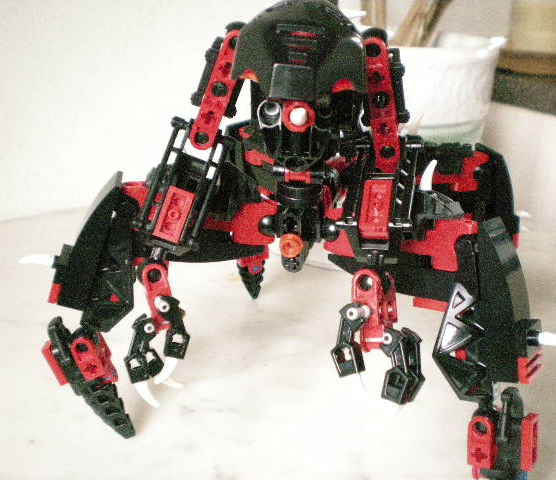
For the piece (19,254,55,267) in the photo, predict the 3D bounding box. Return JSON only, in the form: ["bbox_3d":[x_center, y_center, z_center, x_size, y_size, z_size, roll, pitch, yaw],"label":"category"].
[{"bbox_3d":[-0.085,0.007,0.246,0.013,0.005,0.004,-6,17,15],"label":"piece"}]

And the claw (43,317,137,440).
[{"bbox_3d":[-0.065,0.048,0.243,0.021,0.044,0.021,-29,13,8],"label":"claw"}]

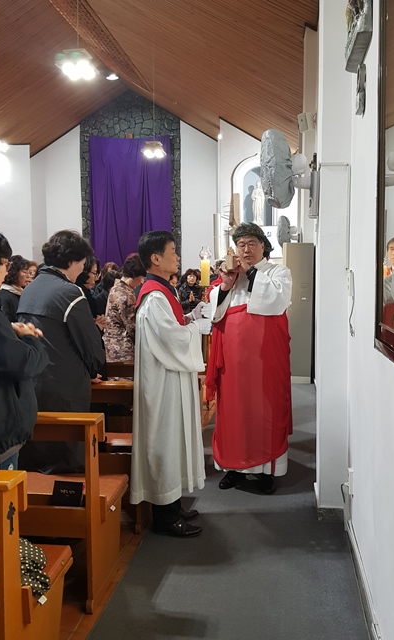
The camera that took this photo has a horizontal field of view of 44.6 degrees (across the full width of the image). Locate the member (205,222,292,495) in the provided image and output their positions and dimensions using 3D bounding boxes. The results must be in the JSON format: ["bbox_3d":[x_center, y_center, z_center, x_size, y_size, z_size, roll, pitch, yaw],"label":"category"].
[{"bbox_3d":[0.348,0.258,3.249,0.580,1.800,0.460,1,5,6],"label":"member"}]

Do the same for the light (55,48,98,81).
[{"bbox_3d":[-1.821,-3.853,7.264,0.470,0.290,0.470,1,5,11],"label":"light"}]

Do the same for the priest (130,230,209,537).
[{"bbox_3d":[-0.154,0.361,2.701,0.450,1.690,0.510,0,5,-3],"label":"priest"}]

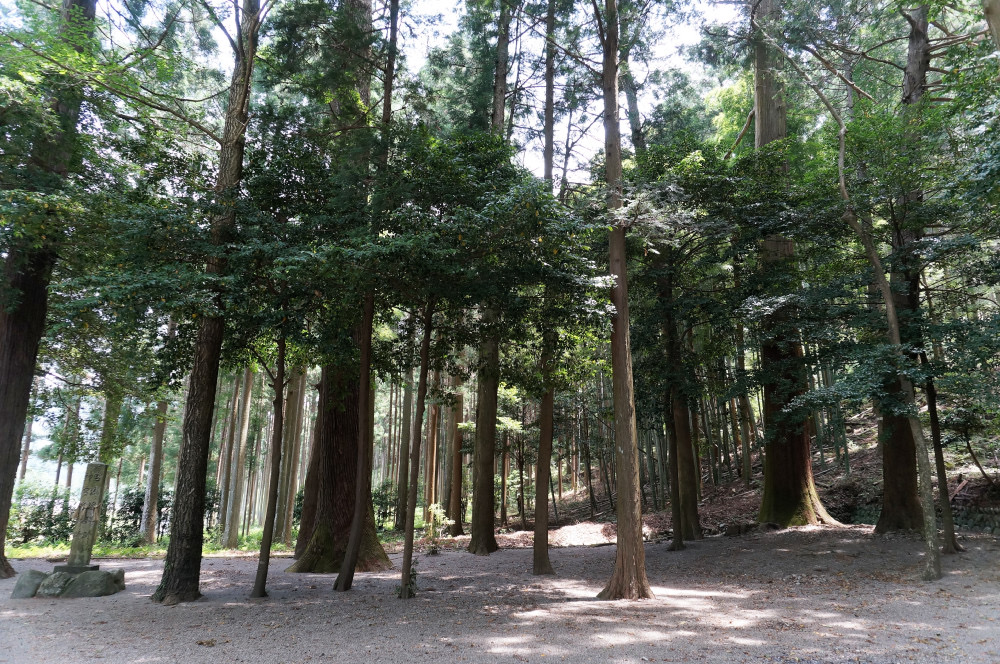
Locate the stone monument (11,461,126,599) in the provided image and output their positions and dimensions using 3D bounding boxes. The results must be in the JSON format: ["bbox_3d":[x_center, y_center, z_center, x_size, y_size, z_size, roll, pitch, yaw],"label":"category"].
[{"bbox_3d":[-5.121,2.382,8.223,1.150,1.529,0.900,4,-12,-14],"label":"stone monument"}]

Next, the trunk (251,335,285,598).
[{"bbox_3d":[-2.841,1.617,8.247,0.195,3.125,0.195,4,-12,-18],"label":"trunk"}]

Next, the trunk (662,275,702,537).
[{"bbox_3d":[4.223,1.622,15.791,0.573,6.317,0.573,-4,-12,15],"label":"trunk"}]

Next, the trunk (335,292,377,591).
[{"bbox_3d":[-1.918,1.370,8.891,0.262,3.895,0.262,5,-12,-12],"label":"trunk"}]

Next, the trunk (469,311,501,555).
[{"bbox_3d":[-0.235,1.817,12.605,0.449,4.524,0.449,1,-11,-1],"label":"trunk"}]

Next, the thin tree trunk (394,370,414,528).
[{"bbox_3d":[-2.307,2.827,16.402,0.341,3.939,0.341,2,-11,-8],"label":"thin tree trunk"}]

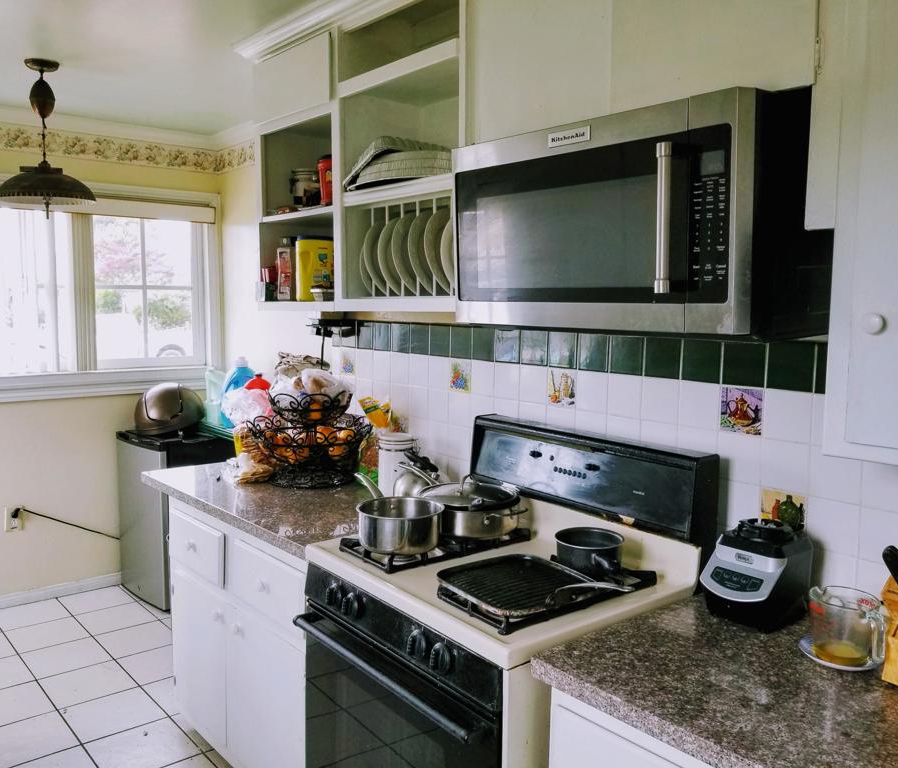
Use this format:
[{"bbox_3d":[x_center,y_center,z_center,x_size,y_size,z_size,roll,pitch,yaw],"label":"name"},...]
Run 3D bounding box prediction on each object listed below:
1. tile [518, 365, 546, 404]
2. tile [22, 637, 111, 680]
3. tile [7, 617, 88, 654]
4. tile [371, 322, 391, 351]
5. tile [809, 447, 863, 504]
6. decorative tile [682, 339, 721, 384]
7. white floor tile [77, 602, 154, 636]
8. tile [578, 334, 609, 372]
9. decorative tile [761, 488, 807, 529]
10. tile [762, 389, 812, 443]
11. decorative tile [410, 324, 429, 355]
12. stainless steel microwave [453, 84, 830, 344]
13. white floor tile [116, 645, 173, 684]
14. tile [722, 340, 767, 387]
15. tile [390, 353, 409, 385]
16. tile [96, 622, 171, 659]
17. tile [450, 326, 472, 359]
[{"bbox_3d":[0.256,0.003,2.297,0.010,0.108,0.108,-4,8,-40],"label":"tile"},{"bbox_3d":[-1.677,1.203,3.374,0.304,0.010,0.304,-5,8,-41],"label":"tile"},{"bbox_3d":[-1.878,1.172,3.597,0.304,0.010,0.304,-3,7,-41],"label":"tile"},{"bbox_3d":[-0.239,-0.172,2.829,0.010,0.100,0.107,-3,7,-40],"label":"tile"},{"bbox_3d":[0.829,0.192,1.642,0.010,0.108,0.108,-4,8,-40],"label":"tile"},{"bbox_3d":[0.609,-0.058,1.843,0.008,0.108,0.108,-3,7,-40],"label":"decorative tile"},{"bbox_3d":[-1.647,1.161,3.806,0.304,0.010,0.304,-5,8,-41],"label":"white floor tile"},{"bbox_3d":[0.397,-0.087,2.093,0.008,0.108,0.108,-3,7,-40],"label":"tile"},{"bbox_3d":[0.761,0.298,1.749,0.009,0.108,0.108,-5,8,-40],"label":"decorative tile"},{"bbox_3d":[0.746,0.071,1.687,0.010,0.108,0.108,-3,7,-40],"label":"tile"},{"bbox_3d":[-0.102,-0.160,2.709,0.009,0.108,0.108,-5,8,-40],"label":"decorative tile"},{"bbox_3d":[0.399,-0.357,1.770,0.423,0.435,0.760,-9,11,-40],"label":"stainless steel microwave"},{"bbox_3d":[-1.243,1.215,3.344,0.303,0.010,0.303,-3,7,-41],"label":"white floor tile"},{"bbox_3d":[0.679,-0.049,1.760,0.008,0.108,0.108,-3,7,-40],"label":"tile"},{"bbox_3d":[-0.171,-0.056,2.756,0.010,0.107,0.107,-3,7,-40],"label":"tile"},{"bbox_3d":[-1.438,1.184,3.560,0.303,0.010,0.303,-3,7,-41],"label":"tile"},{"bbox_3d":[0.043,-0.135,2.507,0.010,0.108,0.108,-3,7,-40],"label":"tile"}]

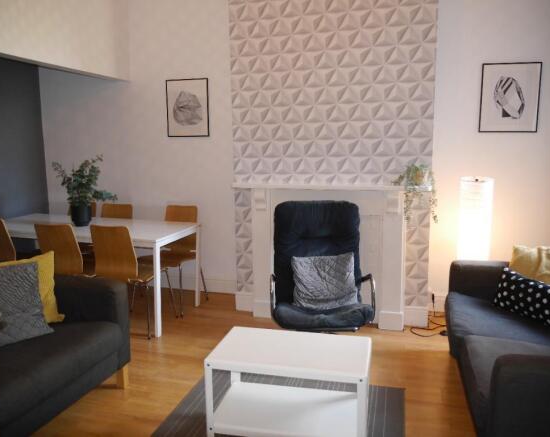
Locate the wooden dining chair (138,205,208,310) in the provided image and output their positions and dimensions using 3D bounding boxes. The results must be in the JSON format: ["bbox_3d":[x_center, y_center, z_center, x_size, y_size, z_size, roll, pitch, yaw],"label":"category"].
[{"bbox_3d":[-0.938,0.357,4.219,0.480,0.870,0.550,2,9,16],"label":"wooden dining chair"}]

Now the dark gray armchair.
[{"bbox_3d":[0.293,0.427,3.172,0.635,1.040,0.690,0,9,0],"label":"dark gray armchair"}]

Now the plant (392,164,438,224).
[{"bbox_3d":[1.018,-0.175,3.430,0.340,0.440,0.260,3,10,15],"label":"plant"}]

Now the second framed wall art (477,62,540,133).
[{"bbox_3d":[1.834,-0.937,3.663,0.420,0.525,0.025,2,9,16],"label":"second framed wall art"}]

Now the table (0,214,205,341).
[{"bbox_3d":[-1.586,0.428,4.034,1.750,0.742,0.735,3,10,16],"label":"table"}]

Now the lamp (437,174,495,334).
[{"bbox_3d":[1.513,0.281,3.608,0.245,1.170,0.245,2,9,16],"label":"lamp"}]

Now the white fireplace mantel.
[{"bbox_3d":[0.409,0.288,3.757,1.490,1.125,0.200,2,9,16],"label":"white fireplace mantel"}]

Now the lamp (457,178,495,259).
[{"bbox_3d":[1.518,0.280,3.617,0.235,1.170,0.235,2,9,16],"label":"lamp"}]

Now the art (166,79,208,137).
[{"bbox_3d":[-0.823,-1.036,4.440,0.420,0.525,0.025,2,9,16],"label":"art"}]

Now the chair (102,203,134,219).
[{"bbox_3d":[-1.587,0.322,4.339,0.450,0.850,0.530,3,10,15],"label":"chair"}]

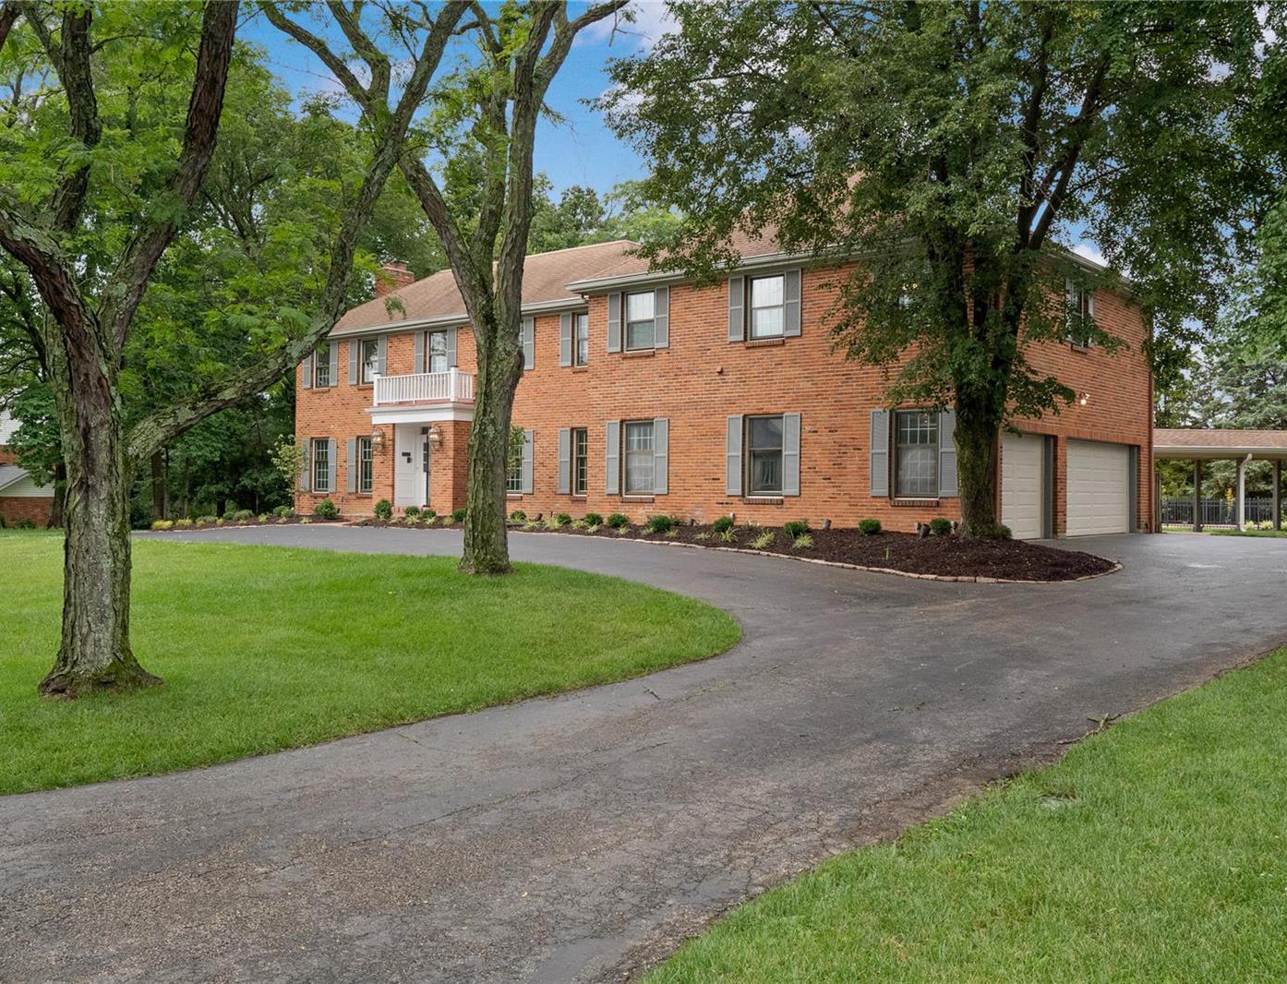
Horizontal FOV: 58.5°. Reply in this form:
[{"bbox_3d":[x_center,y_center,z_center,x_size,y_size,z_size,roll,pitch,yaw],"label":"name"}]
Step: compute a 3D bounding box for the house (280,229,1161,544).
[{"bbox_3d":[0.349,-3.328,30.891,22.950,8.450,10.750,0,0,38],"label":"house"}]

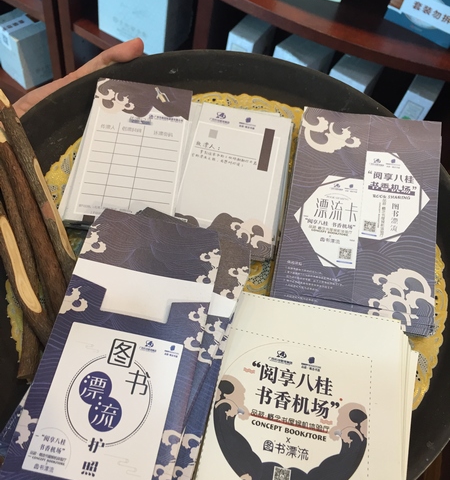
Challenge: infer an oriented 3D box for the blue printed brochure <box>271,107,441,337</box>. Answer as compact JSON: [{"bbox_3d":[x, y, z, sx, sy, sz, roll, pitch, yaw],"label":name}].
[{"bbox_3d":[0.121,-0.027,0.446,0.128,0.018,0.199,9,65,9],"label":"blue printed brochure"}]

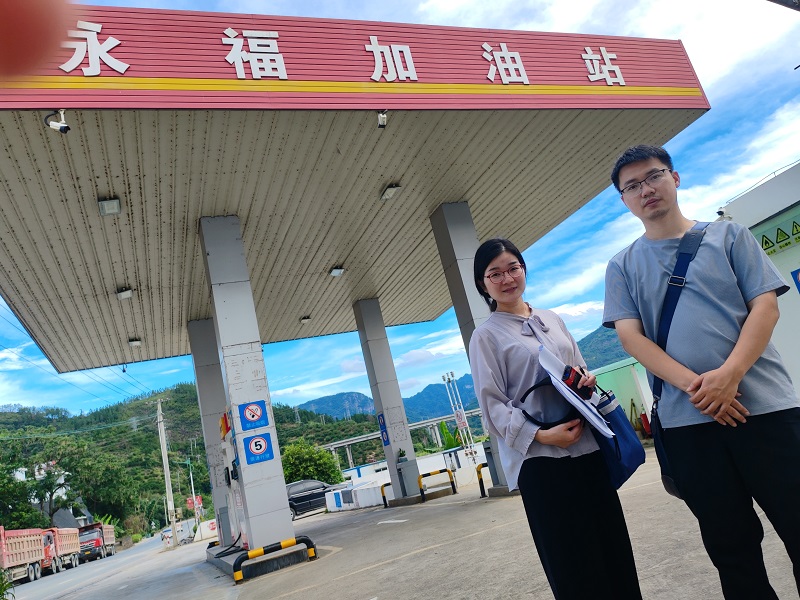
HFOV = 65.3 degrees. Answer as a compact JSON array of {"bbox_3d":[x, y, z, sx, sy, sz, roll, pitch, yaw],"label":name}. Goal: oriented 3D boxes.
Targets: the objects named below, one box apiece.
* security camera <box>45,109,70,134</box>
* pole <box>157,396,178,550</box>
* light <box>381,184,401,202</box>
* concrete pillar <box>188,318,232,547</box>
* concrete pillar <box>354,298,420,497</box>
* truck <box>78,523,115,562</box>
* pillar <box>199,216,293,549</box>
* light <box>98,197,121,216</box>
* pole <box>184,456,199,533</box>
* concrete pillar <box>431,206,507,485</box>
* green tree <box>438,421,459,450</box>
[{"bbox_3d":[-4.006,-2.091,7.328,0.260,0.280,0.120,-1,-16,-8],"label":"security camera"},{"bbox_3d":[-11.536,8.470,30.932,0.300,7.154,0.300,-7,-16,-22],"label":"pole"},{"bbox_3d":[-0.206,-2.147,12.407,0.315,0.100,0.510,-7,-16,-22],"label":"light"},{"bbox_3d":[-4.771,3.311,16.156,0.620,5.706,0.620,-7,-16,-22],"label":"concrete pillar"},{"bbox_3d":[-0.375,2.736,17.966,0.620,5.663,0.620,-7,-16,-22],"label":"concrete pillar"},{"bbox_3d":[-33.450,26.816,68.702,2.500,3.450,10.300,-8,-15,-18],"label":"truck"},{"bbox_3d":[-2.637,1.266,10.566,0.620,5.613,0.620,-7,-16,-22],"label":"pillar"},{"bbox_3d":[-4.848,-1.577,10.438,0.315,0.100,0.510,-7,-16,-22],"label":"light"},{"bbox_3d":[-13.209,12.577,40.059,0.180,4.779,0.180,-7,-16,-22],"label":"pole"},{"bbox_3d":[1.664,0.764,12.417,0.620,5.645,0.620,-7,-16,-22],"label":"concrete pillar"},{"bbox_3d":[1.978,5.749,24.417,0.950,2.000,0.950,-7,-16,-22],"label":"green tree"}]

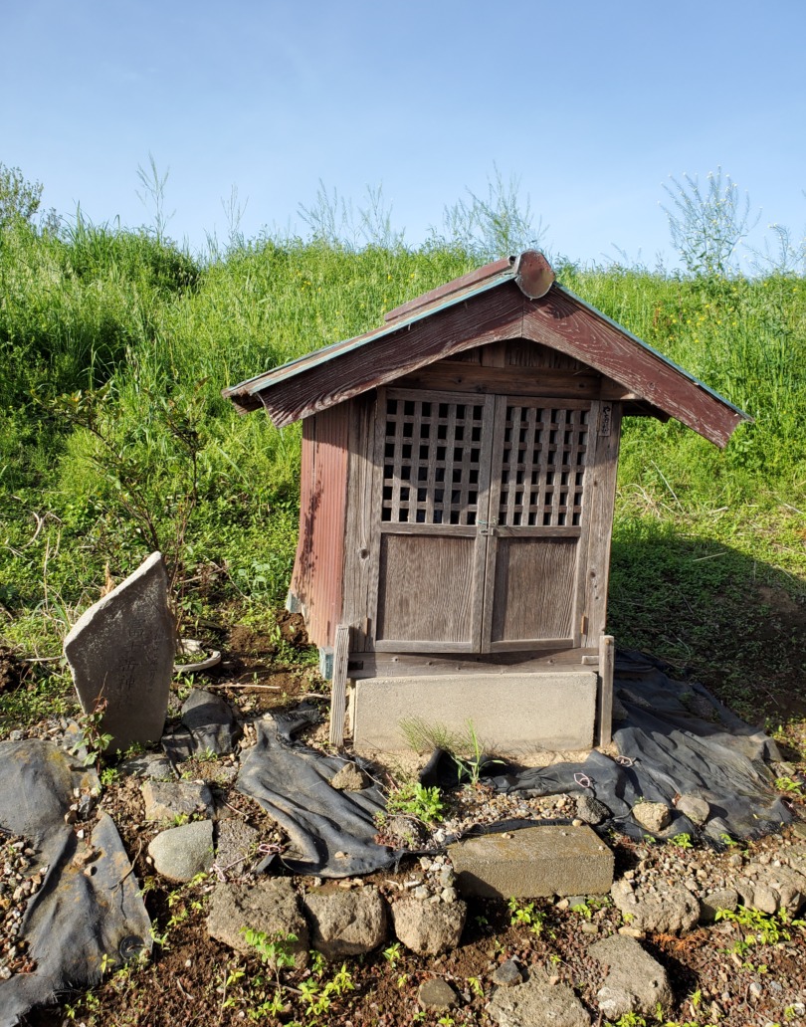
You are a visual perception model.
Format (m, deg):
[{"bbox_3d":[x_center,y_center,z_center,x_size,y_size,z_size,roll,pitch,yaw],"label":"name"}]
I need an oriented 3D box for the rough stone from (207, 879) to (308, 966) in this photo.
[{"bbox_3d":[-0.387,1.096,2.170,0.266,0.163,0.226,1,7,-9],"label":"rough stone"}]

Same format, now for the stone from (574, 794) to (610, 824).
[{"bbox_3d":[0.585,0.905,2.478,0.106,0.076,0.091,5,7,15],"label":"stone"}]

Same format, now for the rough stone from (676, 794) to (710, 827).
[{"bbox_3d":[0.897,0.918,2.498,0.103,0.076,0.090,5,7,21],"label":"rough stone"}]

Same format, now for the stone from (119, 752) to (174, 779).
[{"bbox_3d":[-0.901,0.886,2.840,0.180,0.051,0.135,0,7,-18],"label":"stone"}]

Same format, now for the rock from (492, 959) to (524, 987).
[{"bbox_3d":[0.254,1.109,1.951,0.076,0.041,0.052,4,7,10],"label":"rock"}]

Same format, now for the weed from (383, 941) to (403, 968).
[{"bbox_3d":[-0.027,1.163,2.122,0.052,0.062,0.046,2,7,1],"label":"weed"}]

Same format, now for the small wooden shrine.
[{"bbox_3d":[0.154,-0.060,3.474,1.730,1.768,1.750,1,7,-15],"label":"small wooden shrine"}]

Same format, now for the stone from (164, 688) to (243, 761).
[{"bbox_3d":[-0.748,0.783,3.003,0.285,0.231,0.243,1,7,-14],"label":"stone"}]

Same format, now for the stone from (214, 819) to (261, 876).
[{"bbox_3d":[-0.455,0.910,2.208,0.121,0.088,0.210,2,7,-11],"label":"stone"}]

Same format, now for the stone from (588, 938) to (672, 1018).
[{"bbox_3d":[0.537,1.093,1.909,0.191,0.113,0.180,5,7,18],"label":"stone"}]

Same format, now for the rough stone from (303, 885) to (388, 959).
[{"bbox_3d":[-0.143,1.008,1.997,0.204,0.136,0.152,2,7,-3],"label":"rough stone"}]

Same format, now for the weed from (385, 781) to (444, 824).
[{"bbox_3d":[0.034,0.863,2.413,0.177,0.103,0.131,3,7,2],"label":"weed"}]

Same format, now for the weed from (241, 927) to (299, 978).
[{"bbox_3d":[-0.342,1.132,2.065,0.140,0.108,0.119,1,7,-9],"label":"weed"}]

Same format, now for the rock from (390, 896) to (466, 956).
[{"bbox_3d":[0.071,1.145,2.241,0.208,0.117,0.156,3,7,3],"label":"rock"}]

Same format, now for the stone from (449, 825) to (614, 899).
[{"bbox_3d":[0.344,1.006,2.309,0.473,0.112,0.160,1,7,-15],"label":"stone"}]

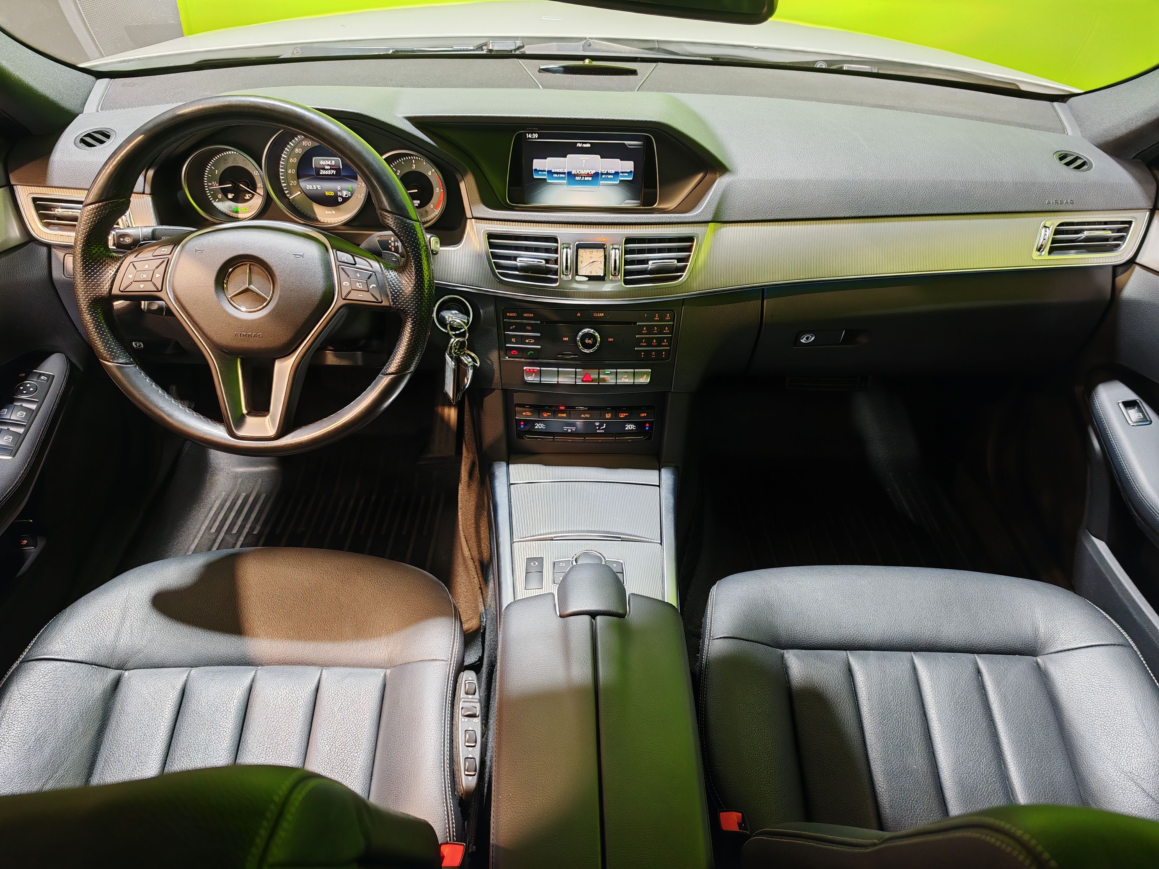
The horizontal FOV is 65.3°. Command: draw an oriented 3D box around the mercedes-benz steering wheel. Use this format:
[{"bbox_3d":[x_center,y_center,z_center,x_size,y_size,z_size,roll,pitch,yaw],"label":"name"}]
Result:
[{"bbox_3d":[-0.343,-0.164,0.976,0.376,0.376,0.100,2,12,-2],"label":"mercedes-benz steering wheel"}]

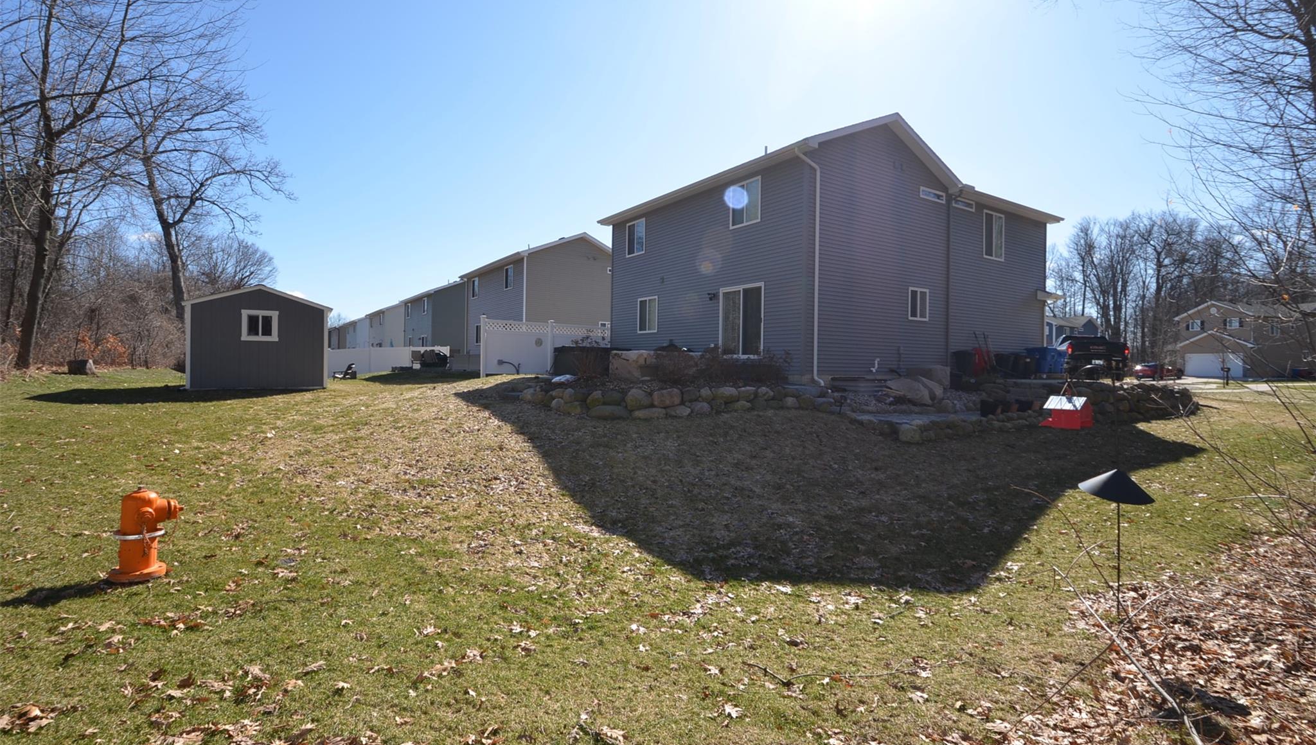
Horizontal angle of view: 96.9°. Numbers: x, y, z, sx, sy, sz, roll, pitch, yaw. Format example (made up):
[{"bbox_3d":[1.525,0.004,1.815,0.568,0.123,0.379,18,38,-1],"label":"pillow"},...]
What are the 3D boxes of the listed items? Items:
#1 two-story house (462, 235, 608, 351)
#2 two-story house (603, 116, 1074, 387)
[{"bbox_3d":[-4.044,-3.767,36.939,13.900,7.300,10.300,0,1,-34],"label":"two-story house"},{"bbox_3d":[6.273,-3.488,21.957,13.900,7.300,10.250,0,1,-34],"label":"two-story house"}]

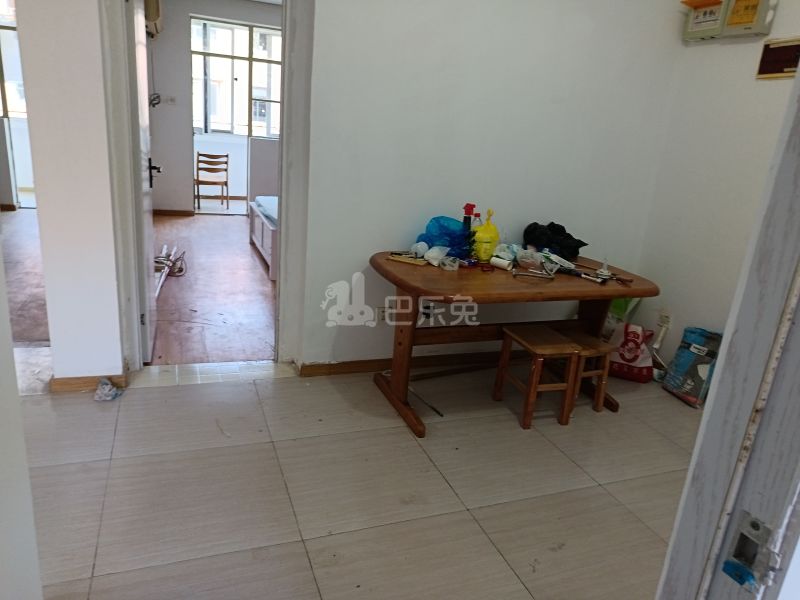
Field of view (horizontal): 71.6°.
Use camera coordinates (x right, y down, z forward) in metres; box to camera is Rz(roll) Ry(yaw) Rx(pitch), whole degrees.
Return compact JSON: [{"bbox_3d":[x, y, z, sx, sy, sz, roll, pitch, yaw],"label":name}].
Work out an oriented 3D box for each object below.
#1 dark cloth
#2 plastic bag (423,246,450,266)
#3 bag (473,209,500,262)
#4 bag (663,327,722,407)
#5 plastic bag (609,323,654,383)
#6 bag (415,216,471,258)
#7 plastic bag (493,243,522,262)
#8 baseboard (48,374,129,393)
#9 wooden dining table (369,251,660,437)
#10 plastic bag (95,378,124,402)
[{"bbox_3d":[0.896,-0.350,3.236,0.312,0.194,0.200,-1,18,-22],"label":"dark cloth"},{"bbox_3d":[0.182,-0.218,2.770,0.125,0.083,0.106,-1,18,-22],"label":"plastic bag"},{"bbox_3d":[0.458,-0.343,2.935,0.131,0.275,0.119,-1,18,-22],"label":"bag"},{"bbox_3d":[1.738,0.385,3.233,0.106,0.388,0.281,8,14,-24],"label":"bag"},{"bbox_3d":[1.405,0.317,3.418,0.231,0.344,0.138,6,17,4],"label":"plastic bag"},{"bbox_3d":[0.233,-0.337,2.973,0.263,0.203,0.188,-1,18,-22],"label":"bag"},{"bbox_3d":[0.582,-0.255,3.000,0.138,0.091,0.113,-1,18,-22],"label":"plastic bag"},{"bbox_3d":[-1.519,0.402,2.711,0.334,0.069,0.022,-1,18,-19],"label":"baseboard"},{"bbox_3d":[0.558,0.184,3.034,1.480,0.724,0.927,-1,18,-22],"label":"wooden dining table"},{"bbox_3d":[-1.396,0.427,2.660,0.138,0.072,0.113,-1,18,-22],"label":"plastic bag"}]

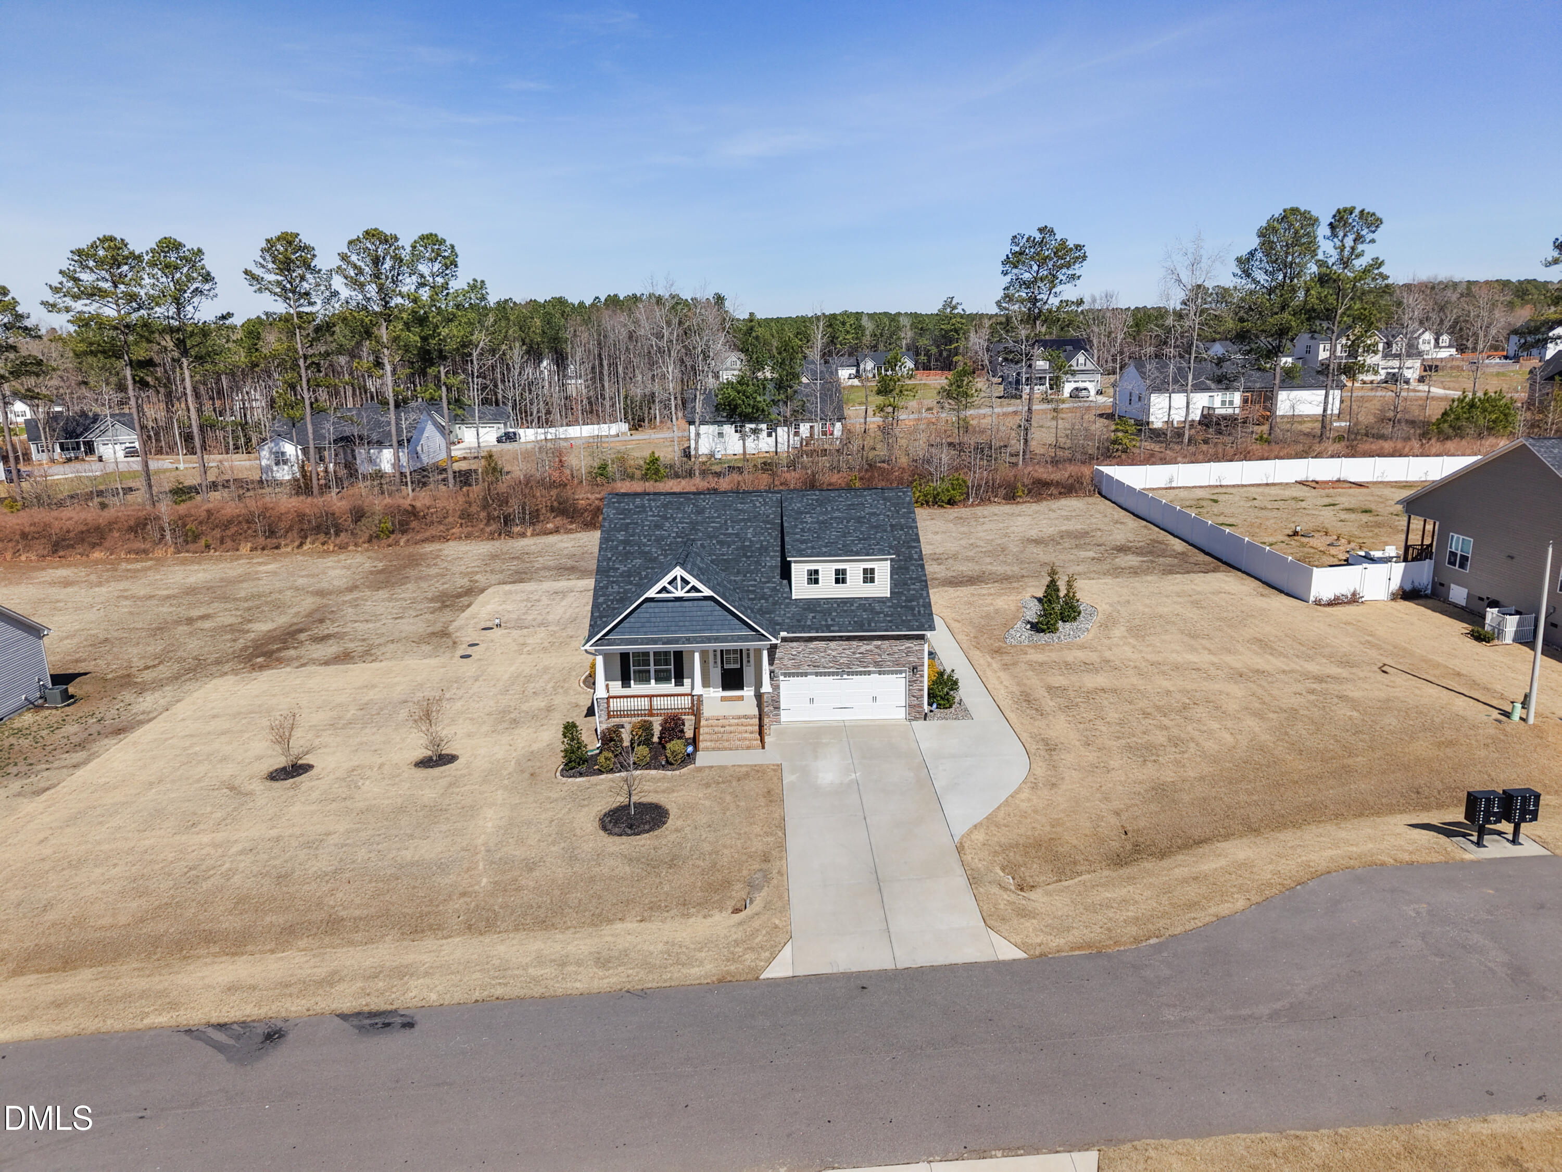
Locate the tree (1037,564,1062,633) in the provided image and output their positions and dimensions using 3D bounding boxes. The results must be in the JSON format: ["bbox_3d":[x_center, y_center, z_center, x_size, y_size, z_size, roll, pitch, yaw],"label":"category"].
[{"bbox_3d":[12.821,0.550,51.618,1.150,3.269,1.150,-1,14,0],"label":"tree"}]

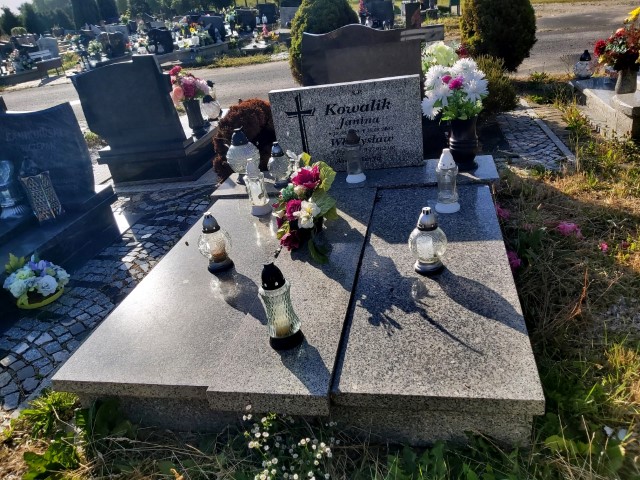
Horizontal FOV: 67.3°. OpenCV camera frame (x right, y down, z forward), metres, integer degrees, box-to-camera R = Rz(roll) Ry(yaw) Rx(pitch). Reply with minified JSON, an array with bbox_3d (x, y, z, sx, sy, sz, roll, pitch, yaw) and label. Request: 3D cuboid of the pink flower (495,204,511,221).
[{"bbox_3d":[0.912,-0.139,2.428,0.083,0.073,0.083,-2,29,14],"label":"pink flower"}]

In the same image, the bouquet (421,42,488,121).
[{"bbox_3d":[0.714,-0.822,2.541,0.330,0.360,0.310,-2,28,14],"label":"bouquet"}]

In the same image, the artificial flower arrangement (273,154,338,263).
[{"bbox_3d":[-0.060,-0.131,2.021,0.265,0.437,0.250,-2,29,14],"label":"artificial flower arrangement"}]

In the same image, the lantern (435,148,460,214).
[{"bbox_3d":[0.587,-0.268,2.214,0.117,0.296,0.117,-2,29,14],"label":"lantern"}]

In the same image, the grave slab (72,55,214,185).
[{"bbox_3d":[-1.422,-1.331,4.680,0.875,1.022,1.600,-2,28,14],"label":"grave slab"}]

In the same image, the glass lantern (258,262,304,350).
[{"bbox_3d":[-0.120,0.219,1.538,0.105,0.297,0.105,-2,29,14],"label":"glass lantern"}]

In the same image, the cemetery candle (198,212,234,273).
[{"bbox_3d":[-0.467,0.005,2.127,0.143,0.262,0.143,-2,28,14],"label":"cemetery candle"}]

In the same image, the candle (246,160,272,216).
[{"bbox_3d":[-0.341,-0.287,2.610,0.113,0.294,0.113,-2,28,14],"label":"candle"}]

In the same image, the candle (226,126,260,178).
[{"bbox_3d":[-0.482,-0.551,3.022,0.187,0.289,0.187,-2,29,14],"label":"candle"}]

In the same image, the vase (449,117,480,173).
[{"bbox_3d":[0.804,-0.536,2.681,0.149,0.276,0.149,-2,28,14],"label":"vase"}]

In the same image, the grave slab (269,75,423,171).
[{"bbox_3d":[0.164,-0.678,2.906,0.885,0.493,0.072,-2,23,14],"label":"grave slab"}]

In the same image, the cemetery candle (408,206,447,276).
[{"bbox_3d":[0.408,0.000,1.823,0.139,0.250,0.139,-2,29,14],"label":"cemetery candle"}]

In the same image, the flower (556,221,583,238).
[{"bbox_3d":[1.203,-0.048,2.323,0.115,0.075,0.100,-2,28,14],"label":"flower"}]

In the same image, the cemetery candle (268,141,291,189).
[{"bbox_3d":[-0.243,-0.450,2.844,0.128,0.268,0.128,-2,28,14],"label":"cemetery candle"}]

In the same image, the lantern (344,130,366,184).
[{"bbox_3d":[0.196,-0.481,2.739,0.111,0.296,0.111,-2,28,14],"label":"lantern"}]

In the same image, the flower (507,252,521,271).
[{"bbox_3d":[0.815,0.087,2.040,0.073,0.083,0.073,-2,29,14],"label":"flower"}]

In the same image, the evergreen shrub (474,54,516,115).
[{"bbox_3d":[1.455,-1.297,4.083,0.406,0.489,0.406,-2,29,14],"label":"evergreen shrub"}]

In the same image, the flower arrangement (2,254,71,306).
[{"bbox_3d":[-1.477,0.208,2.521,0.312,0.208,0.291,-2,29,14],"label":"flower arrangement"}]

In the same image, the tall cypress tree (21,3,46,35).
[{"bbox_3d":[-24.695,-18.677,41.812,1.900,3.534,1.900,-2,28,14],"label":"tall cypress tree"}]

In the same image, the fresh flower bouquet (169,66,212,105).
[{"bbox_3d":[-1.082,-1.280,3.971,0.333,0.281,0.312,-2,29,14],"label":"fresh flower bouquet"}]

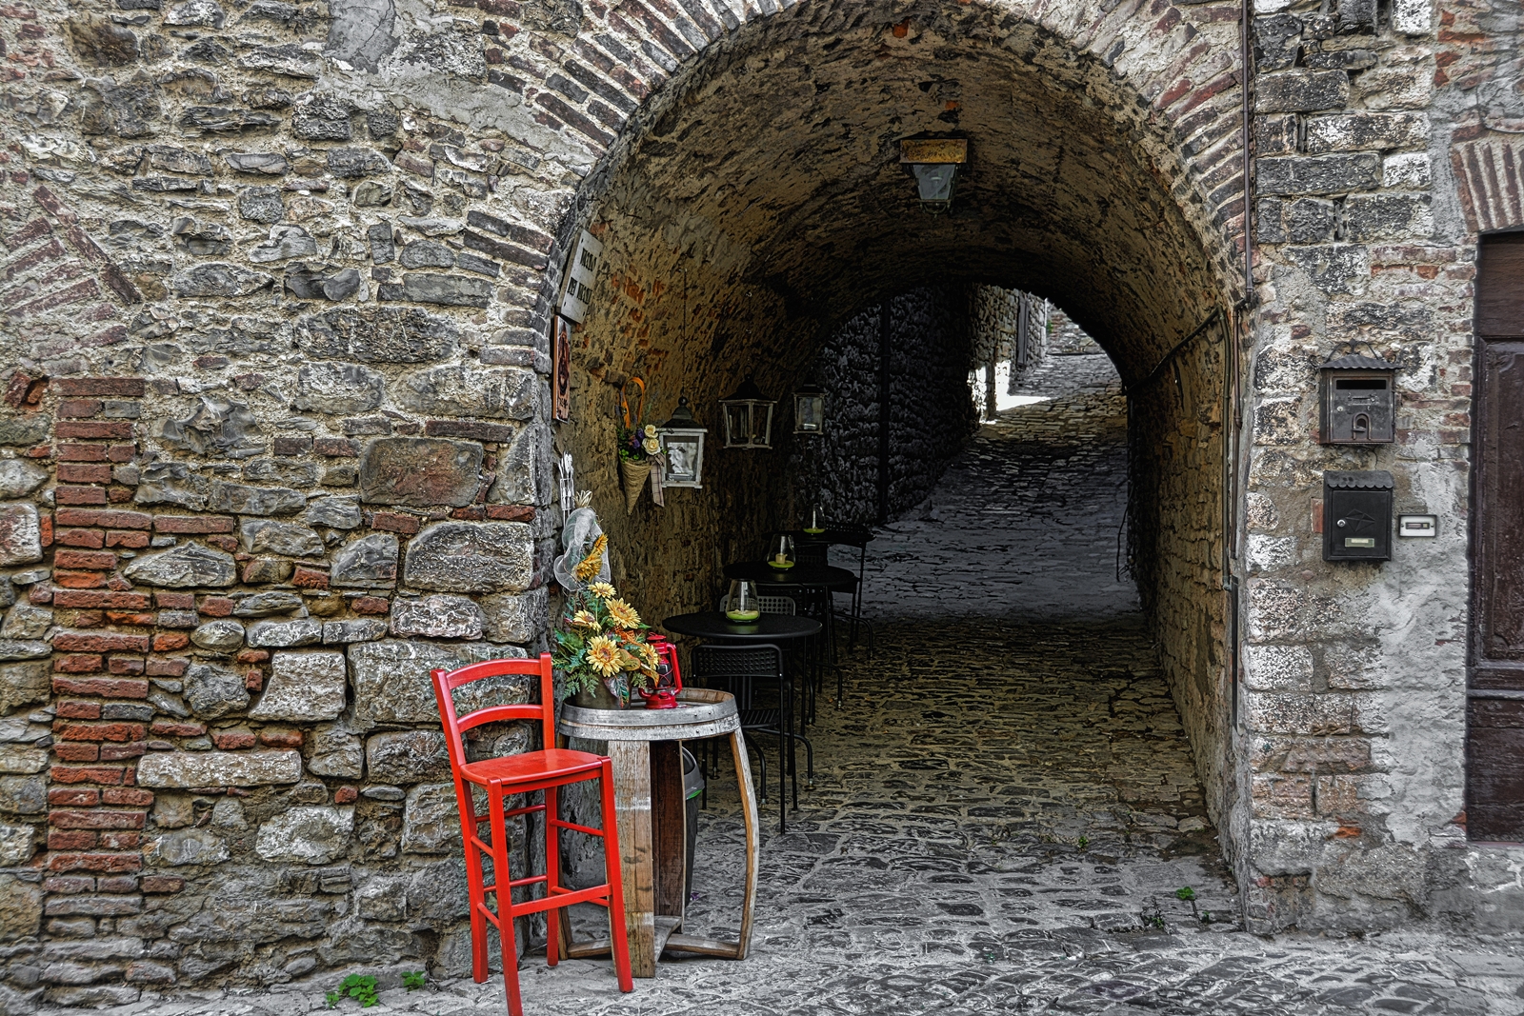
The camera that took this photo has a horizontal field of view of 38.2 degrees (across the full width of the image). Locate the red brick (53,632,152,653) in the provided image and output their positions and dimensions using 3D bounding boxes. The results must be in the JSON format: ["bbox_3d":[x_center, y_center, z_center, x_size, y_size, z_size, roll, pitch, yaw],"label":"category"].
[{"bbox_3d":[-2.010,0.411,6.770,0.284,0.063,0.140,1,0,0],"label":"red brick"}]

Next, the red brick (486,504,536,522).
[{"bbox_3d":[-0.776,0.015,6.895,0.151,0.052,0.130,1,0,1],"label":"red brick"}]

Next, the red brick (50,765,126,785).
[{"bbox_3d":[-2.090,0.827,6.895,0.229,0.059,0.130,1,0,1],"label":"red brick"}]

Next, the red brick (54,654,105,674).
[{"bbox_3d":[-2.133,0.483,6.932,0.151,0.059,0.165,0,1,-7],"label":"red brick"}]

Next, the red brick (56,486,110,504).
[{"bbox_3d":[-2.121,-0.041,6.923,0.154,0.059,0.165,0,1,-7],"label":"red brick"}]

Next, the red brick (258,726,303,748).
[{"bbox_3d":[-1.528,0.719,7.011,0.132,0.060,0.165,0,1,-7],"label":"red brick"}]

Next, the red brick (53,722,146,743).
[{"bbox_3d":[-2.055,0.696,6.895,0.284,0.063,0.130,1,0,1],"label":"red brick"}]

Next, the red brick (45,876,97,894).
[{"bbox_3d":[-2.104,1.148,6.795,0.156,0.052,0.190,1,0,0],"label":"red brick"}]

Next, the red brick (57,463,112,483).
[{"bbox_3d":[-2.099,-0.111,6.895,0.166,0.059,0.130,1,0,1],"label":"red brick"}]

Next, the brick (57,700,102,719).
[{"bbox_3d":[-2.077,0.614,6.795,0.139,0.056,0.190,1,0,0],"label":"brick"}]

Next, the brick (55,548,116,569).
[{"bbox_3d":[-2.097,0.158,6.895,0.185,0.059,0.130,1,0,1],"label":"brick"}]

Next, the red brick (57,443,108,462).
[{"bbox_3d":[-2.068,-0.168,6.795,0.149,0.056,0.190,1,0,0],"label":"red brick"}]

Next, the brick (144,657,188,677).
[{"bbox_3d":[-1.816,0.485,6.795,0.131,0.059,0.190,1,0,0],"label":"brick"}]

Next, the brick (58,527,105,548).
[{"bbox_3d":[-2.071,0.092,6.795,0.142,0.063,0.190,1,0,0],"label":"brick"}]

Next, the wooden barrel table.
[{"bbox_3d":[-0.355,1.057,7.300,0.680,0.860,0.680,1,2,0],"label":"wooden barrel table"}]

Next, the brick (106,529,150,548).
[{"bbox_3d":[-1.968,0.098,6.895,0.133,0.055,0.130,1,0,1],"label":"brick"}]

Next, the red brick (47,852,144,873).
[{"bbox_3d":[-2.028,1.079,6.770,0.284,0.059,0.140,1,0,0],"label":"red brick"}]

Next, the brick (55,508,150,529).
[{"bbox_3d":[-2.059,0.032,6.917,0.284,0.059,0.135,0,1,-7],"label":"brick"}]

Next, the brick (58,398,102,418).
[{"bbox_3d":[-2.127,-0.312,6.917,0.133,0.059,0.165,0,1,-7],"label":"brick"}]

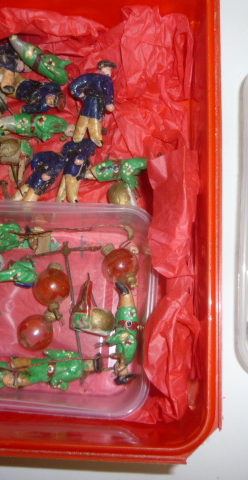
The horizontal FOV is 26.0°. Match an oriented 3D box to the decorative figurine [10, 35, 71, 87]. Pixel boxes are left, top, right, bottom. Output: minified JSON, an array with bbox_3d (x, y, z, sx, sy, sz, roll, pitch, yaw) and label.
[{"bbox_3d":[-0.056,-0.117,0.350,0.046,0.018,0.018,40,90,6],"label":"decorative figurine"}]

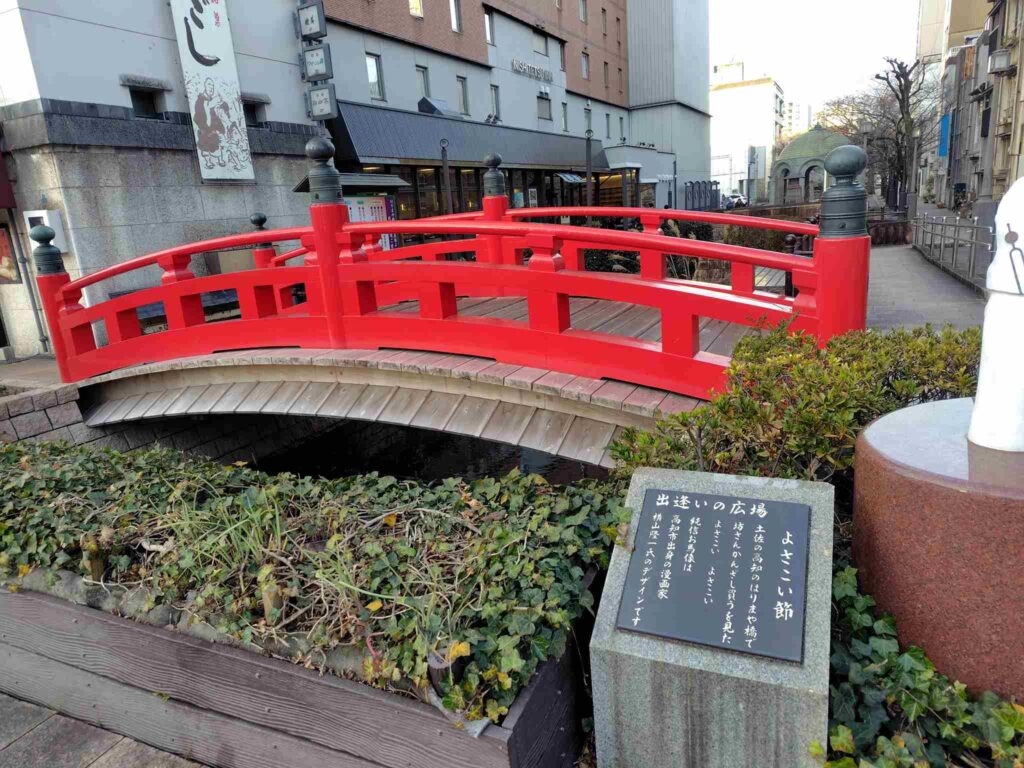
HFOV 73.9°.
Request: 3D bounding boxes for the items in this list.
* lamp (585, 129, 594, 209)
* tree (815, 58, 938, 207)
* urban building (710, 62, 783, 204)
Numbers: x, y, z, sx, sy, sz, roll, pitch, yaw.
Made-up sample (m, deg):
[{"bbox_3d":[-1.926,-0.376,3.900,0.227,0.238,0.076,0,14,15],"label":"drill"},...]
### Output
[{"bbox_3d":[2.201,-5.132,18.672,0.220,3.500,0.200,3,16,26],"label":"lamp"},{"bbox_3d":[16.967,-11.274,31.540,5.200,6.750,4.700,3,16,26],"label":"tree"},{"bbox_3d":[31.030,-32.801,90.826,8.600,16.600,12.500,3,16,26],"label":"urban building"}]

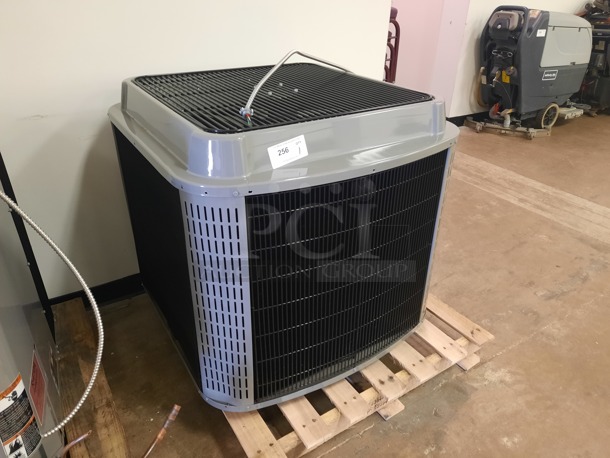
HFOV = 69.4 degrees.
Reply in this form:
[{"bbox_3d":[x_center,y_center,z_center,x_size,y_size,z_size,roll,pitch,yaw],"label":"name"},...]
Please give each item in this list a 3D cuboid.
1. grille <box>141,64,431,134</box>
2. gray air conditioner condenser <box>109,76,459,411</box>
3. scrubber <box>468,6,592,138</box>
[{"bbox_3d":[-0.092,-0.441,1.412,0.735,0.030,0.735,-17,34,-29],"label":"grille"},{"bbox_3d":[-0.099,-0.084,1.599,0.932,0.822,0.953,-16,33,-28],"label":"gray air conditioner condenser"},{"bbox_3d":[2.280,-1.512,4.207,1.320,1.080,0.600,-14,33,-26],"label":"scrubber"}]

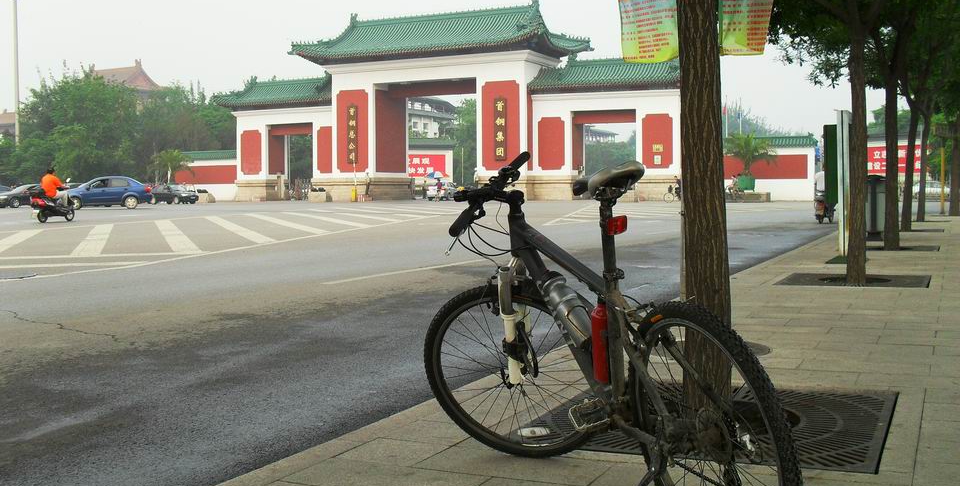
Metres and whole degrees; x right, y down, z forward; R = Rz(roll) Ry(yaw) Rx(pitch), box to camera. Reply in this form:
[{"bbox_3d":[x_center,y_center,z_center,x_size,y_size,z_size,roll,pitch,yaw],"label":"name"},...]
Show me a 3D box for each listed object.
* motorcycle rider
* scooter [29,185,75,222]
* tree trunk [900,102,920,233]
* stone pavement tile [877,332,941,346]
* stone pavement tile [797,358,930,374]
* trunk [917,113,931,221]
[{"bbox_3d":[-12.508,-1.621,28.600,0.550,1.250,0.740,1,4,24],"label":"motorcycle rider"},{"bbox_3d":[-12.523,-1.149,28.600,0.660,1.100,1.750,0,3,14],"label":"scooter"},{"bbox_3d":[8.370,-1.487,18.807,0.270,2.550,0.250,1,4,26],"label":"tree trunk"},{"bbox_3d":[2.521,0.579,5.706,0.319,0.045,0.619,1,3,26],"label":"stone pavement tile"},{"bbox_3d":[1.946,0.655,4.921,0.612,0.050,0.307,0,3,26],"label":"stone pavement tile"},{"bbox_3d":[10.933,-1.847,23.900,0.280,2.650,0.260,1,3,26],"label":"trunk"}]

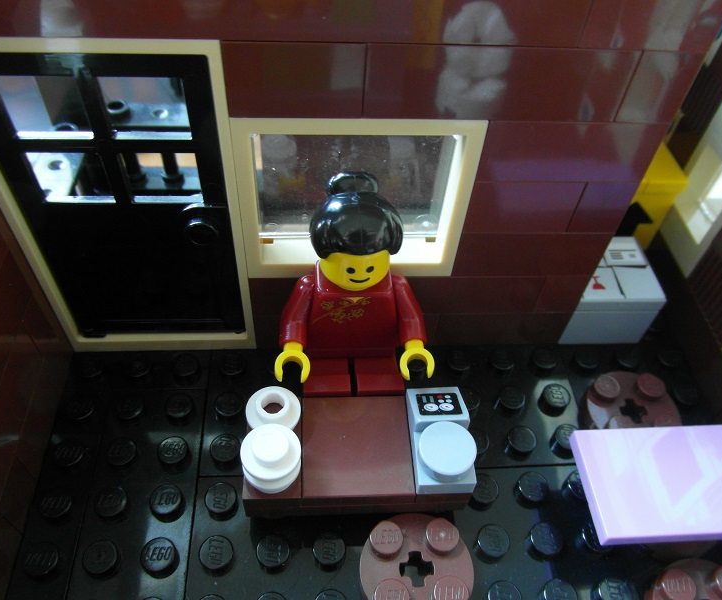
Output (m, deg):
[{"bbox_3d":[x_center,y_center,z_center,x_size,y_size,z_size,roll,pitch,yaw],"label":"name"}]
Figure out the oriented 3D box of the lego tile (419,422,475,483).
[{"bbox_3d":[0.012,0.022,0.079,0.008,0.003,0.008,0,50,-5],"label":"lego tile"}]

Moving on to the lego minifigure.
[{"bbox_3d":[-0.001,0.001,0.083,0.024,0.039,0.016,0,50,-5],"label":"lego minifigure"}]

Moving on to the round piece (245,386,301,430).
[{"bbox_3d":[-0.013,0.017,0.083,0.008,0.005,0.008,0,50,-5],"label":"round piece"}]

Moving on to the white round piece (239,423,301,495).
[{"bbox_3d":[-0.012,0.022,0.077,0.008,0.008,0.008,0,50,-5],"label":"white round piece"}]

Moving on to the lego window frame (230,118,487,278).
[{"bbox_3d":[-0.001,-0.015,0.081,0.032,0.029,0.008,0,50,-5],"label":"lego window frame"}]

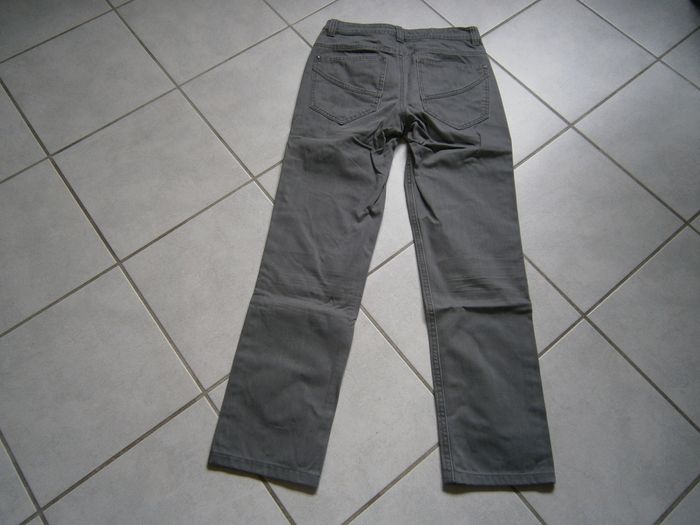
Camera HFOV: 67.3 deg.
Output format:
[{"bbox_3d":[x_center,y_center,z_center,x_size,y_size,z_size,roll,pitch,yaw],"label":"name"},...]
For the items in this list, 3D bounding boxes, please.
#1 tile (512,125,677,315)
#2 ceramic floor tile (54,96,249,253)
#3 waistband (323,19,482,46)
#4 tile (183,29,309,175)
[{"bbox_3d":[0.461,-0.099,1.077,0.310,0.010,0.310,-36,70,-15],"label":"tile"},{"bbox_3d":[-0.422,-0.200,1.124,0.310,0.010,0.310,-36,70,-15],"label":"ceramic floor tile"},{"bbox_3d":[0.126,-0.548,1.252,0.378,0.033,0.048,4,66,2],"label":"waistband"},{"bbox_3d":[-0.175,-0.376,1.203,0.310,0.010,0.310,-36,70,-15],"label":"tile"}]

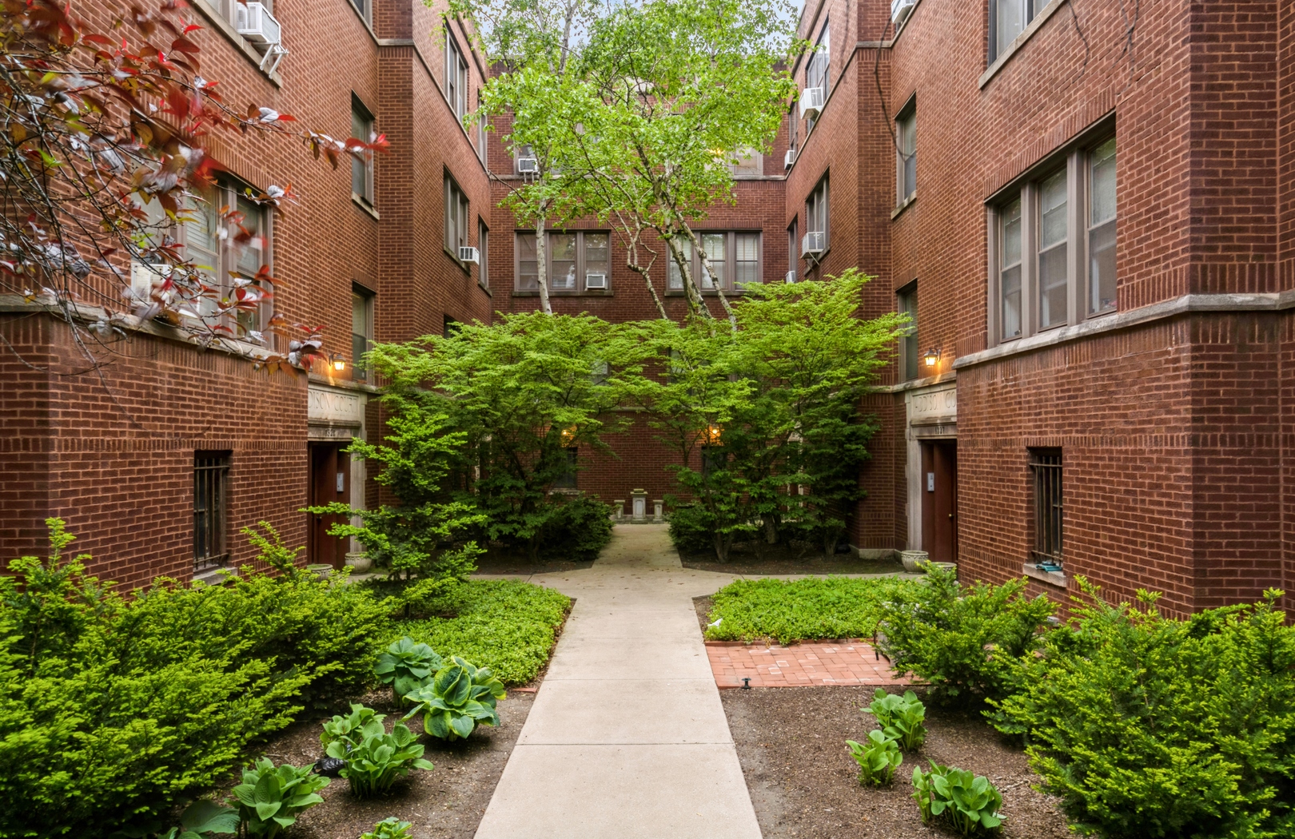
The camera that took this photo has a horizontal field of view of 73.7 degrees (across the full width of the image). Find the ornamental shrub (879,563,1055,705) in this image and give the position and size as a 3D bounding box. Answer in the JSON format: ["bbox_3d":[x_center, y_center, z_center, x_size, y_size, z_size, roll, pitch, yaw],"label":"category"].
[{"bbox_3d":[2.737,1.761,7.400,1.500,1.041,1.300,0,-2,0],"label":"ornamental shrub"}]

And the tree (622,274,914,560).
[{"bbox_3d":[2.157,-0.058,15.400,4.900,5.119,4.100,0,-2,0],"label":"tree"}]

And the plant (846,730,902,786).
[{"bbox_3d":[1.400,2.070,5.330,0.360,0.303,0.340,0,-2,0],"label":"plant"}]

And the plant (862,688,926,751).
[{"bbox_3d":[1.690,2.042,5.920,0.440,0.393,0.410,0,-2,0],"label":"plant"}]

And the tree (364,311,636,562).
[{"bbox_3d":[-2.618,0.306,15.300,4.800,4.414,4.100,0,-2,0],"label":"tree"}]

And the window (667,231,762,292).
[{"bbox_3d":[1.818,-4.297,23.500,2.560,1.650,0.170,0,-2,0],"label":"window"}]

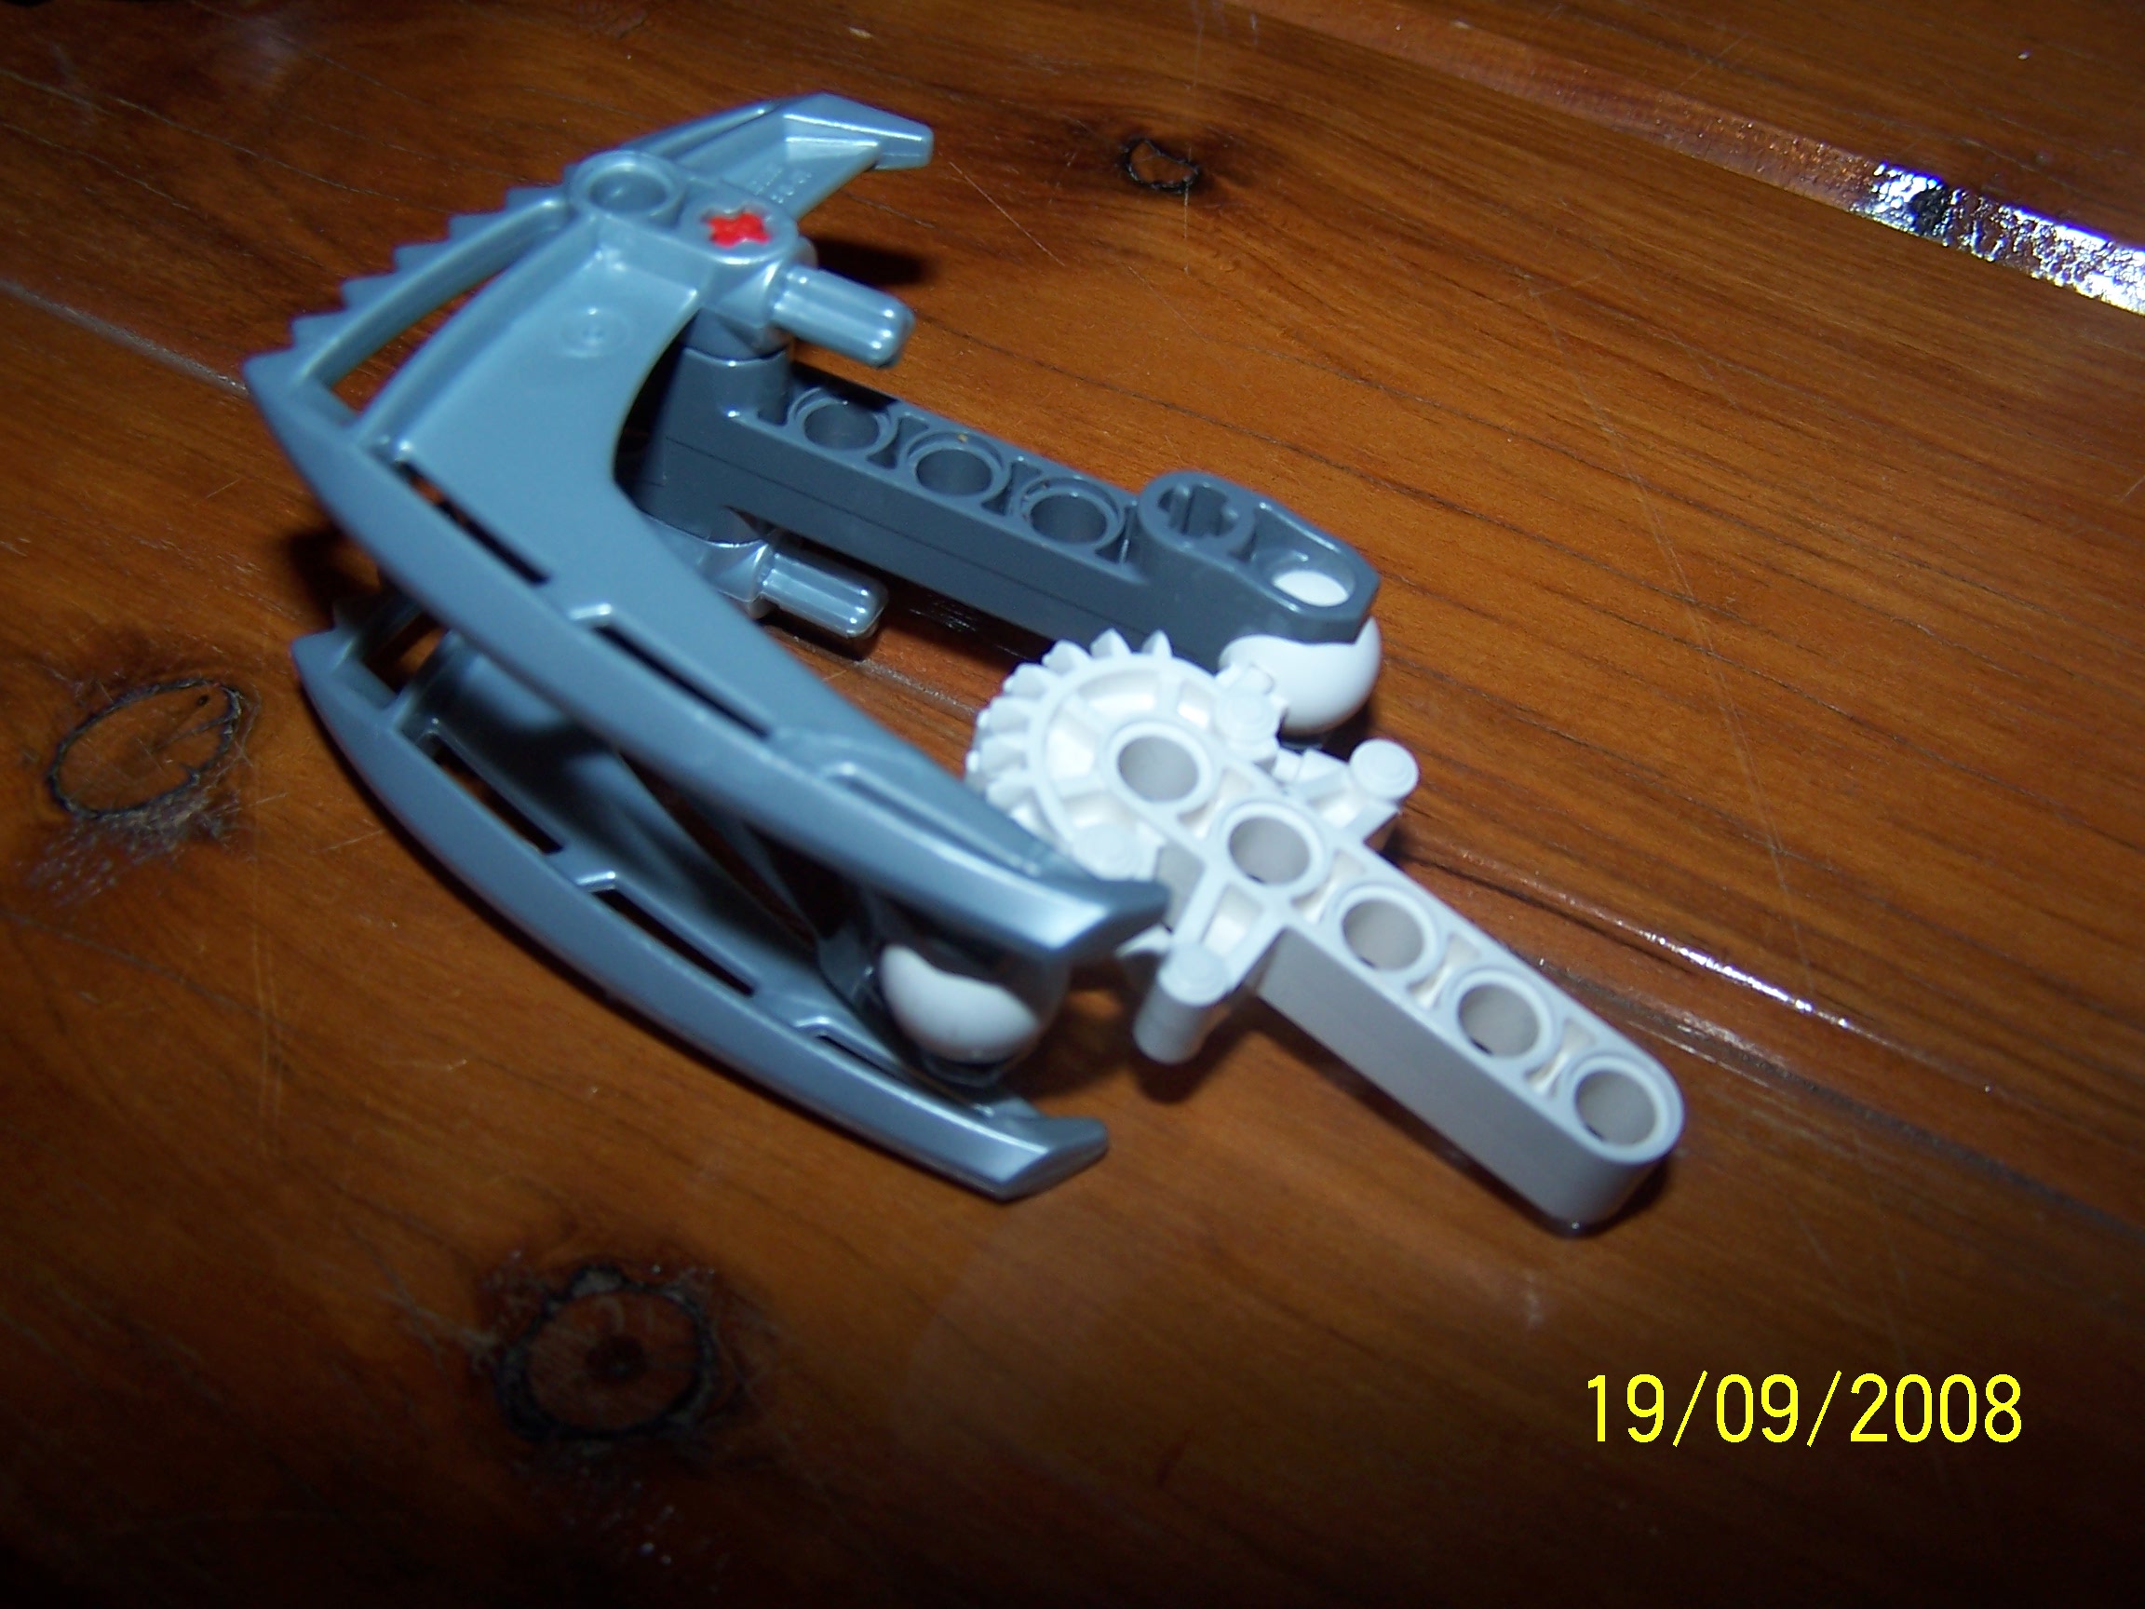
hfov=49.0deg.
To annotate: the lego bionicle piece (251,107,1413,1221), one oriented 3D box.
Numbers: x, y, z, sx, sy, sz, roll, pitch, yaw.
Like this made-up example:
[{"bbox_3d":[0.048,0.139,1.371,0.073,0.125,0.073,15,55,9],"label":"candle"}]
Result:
[{"bbox_3d":[-0.013,-0.014,0.146,0.063,0.033,0.048,35,53,18],"label":"lego bionicle piece"}]

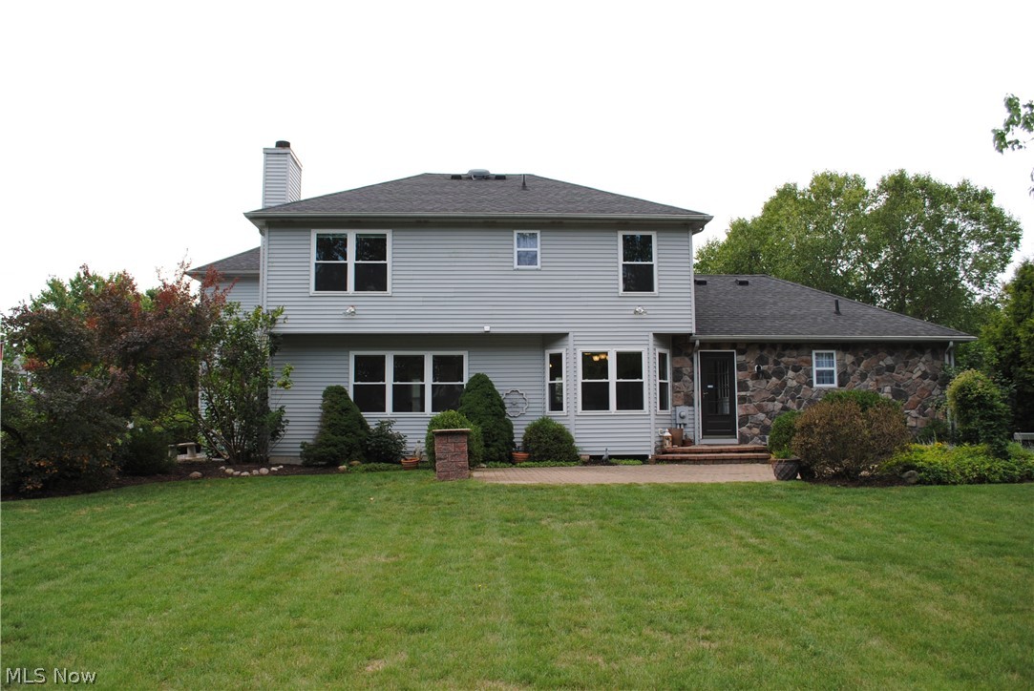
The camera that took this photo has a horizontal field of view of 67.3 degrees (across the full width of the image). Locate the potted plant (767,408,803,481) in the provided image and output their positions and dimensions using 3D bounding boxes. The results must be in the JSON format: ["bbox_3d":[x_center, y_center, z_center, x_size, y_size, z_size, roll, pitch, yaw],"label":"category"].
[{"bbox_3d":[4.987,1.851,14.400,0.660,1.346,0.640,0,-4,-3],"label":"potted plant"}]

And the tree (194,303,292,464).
[{"bbox_3d":[-6.090,0.865,17.259,2.168,3.684,2.059,0,-4,-3],"label":"tree"}]

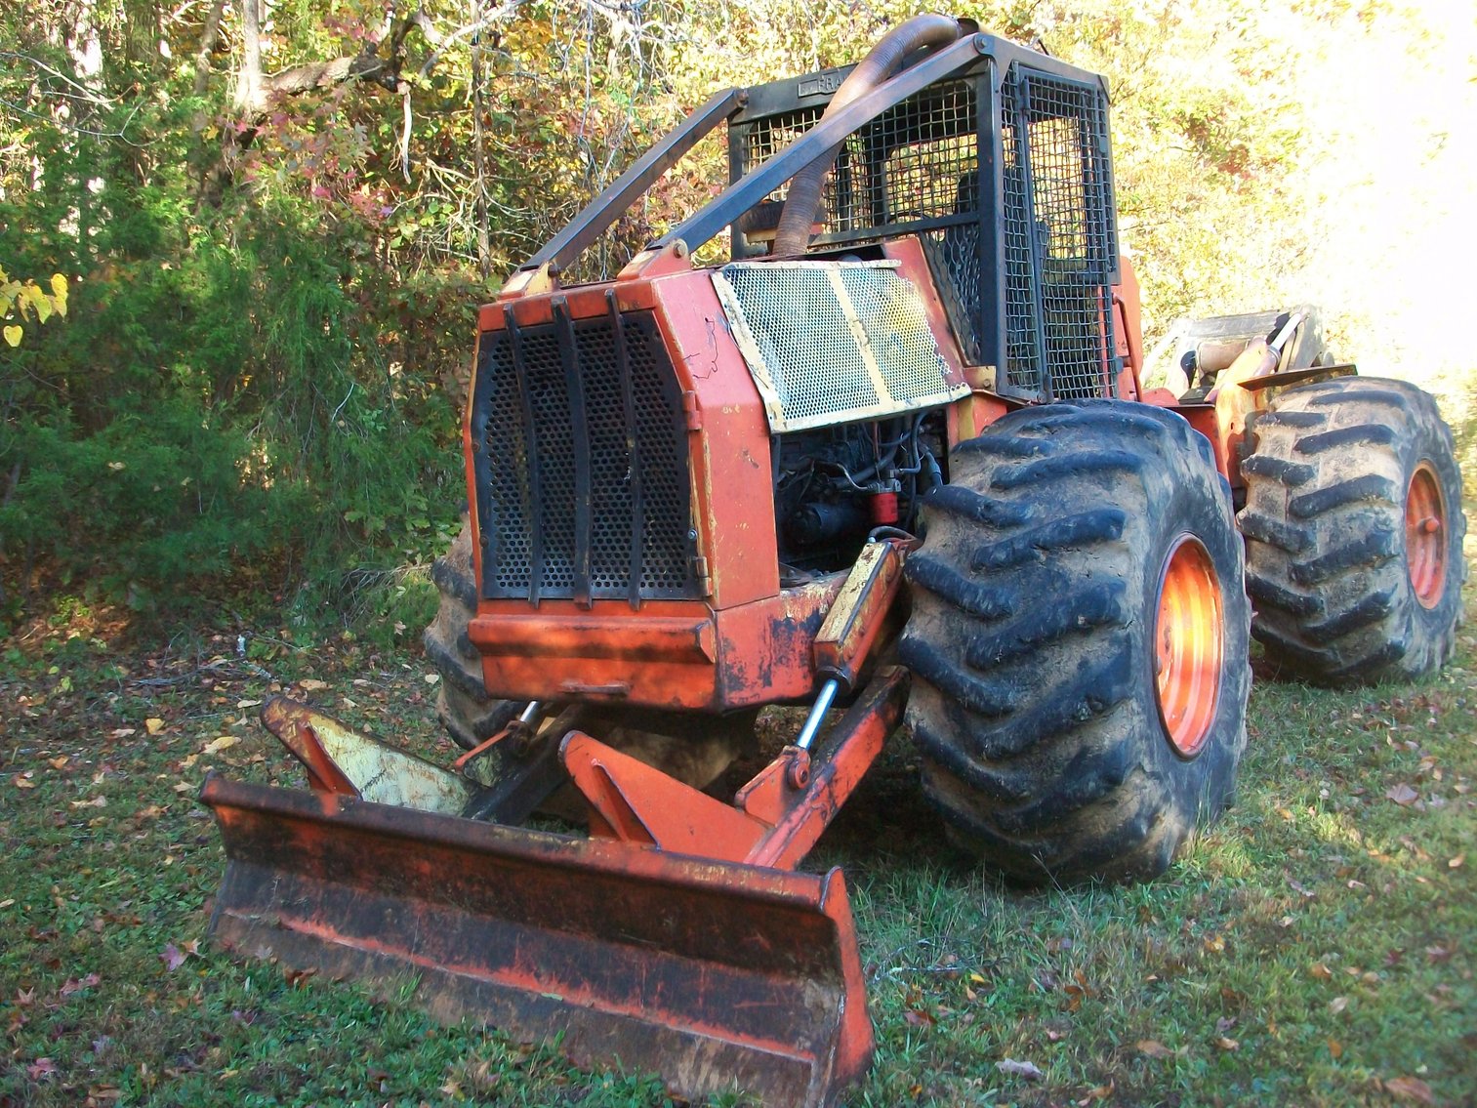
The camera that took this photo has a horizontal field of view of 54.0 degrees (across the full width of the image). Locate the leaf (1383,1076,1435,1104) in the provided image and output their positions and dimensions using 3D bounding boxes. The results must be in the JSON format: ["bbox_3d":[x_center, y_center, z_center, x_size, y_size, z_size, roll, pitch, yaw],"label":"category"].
[{"bbox_3d":[1.462,1.169,3.164,0.070,0.020,0.100,-8,7,-35],"label":"leaf"}]

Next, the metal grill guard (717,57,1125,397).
[{"bbox_3d":[0.775,-1.270,5.990,1.120,1.270,1.200,0,7,36],"label":"metal grill guard"}]

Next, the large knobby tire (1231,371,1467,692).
[{"bbox_3d":[3.112,-0.101,7.271,0.710,1.520,1.540,1,7,40],"label":"large knobby tire"}]

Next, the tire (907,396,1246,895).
[{"bbox_3d":[1.166,0.283,4.774,0.710,1.520,1.540,0,7,34],"label":"tire"}]

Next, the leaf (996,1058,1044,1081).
[{"bbox_3d":[0.656,1.204,3.389,0.060,0.022,0.110,-9,8,-42],"label":"leaf"}]

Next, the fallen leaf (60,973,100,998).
[{"bbox_3d":[-1.977,1.295,4.354,0.065,0.022,0.115,-1,7,31],"label":"fallen leaf"}]

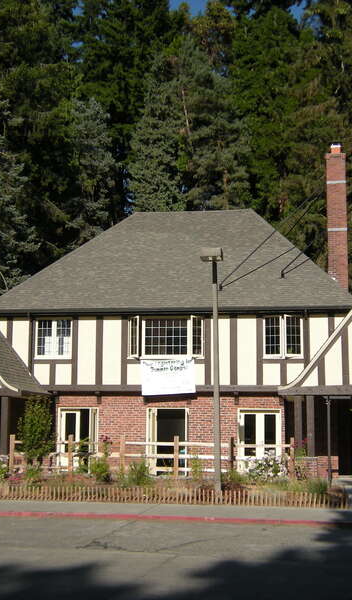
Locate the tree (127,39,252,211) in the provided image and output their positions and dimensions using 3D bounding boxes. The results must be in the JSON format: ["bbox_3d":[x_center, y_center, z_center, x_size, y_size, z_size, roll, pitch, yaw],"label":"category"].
[{"bbox_3d":[0.516,-3.136,43.445,6.800,21.219,6.800,-1,-9,9],"label":"tree"}]

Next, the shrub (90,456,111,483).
[{"bbox_3d":[-2.069,4.643,24.060,0.562,0.700,0.534,-1,-9,9],"label":"shrub"}]

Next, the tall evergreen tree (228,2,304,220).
[{"bbox_3d":[5.004,-4.219,46.985,6.000,24.498,6.000,-1,-9,9],"label":"tall evergreen tree"}]

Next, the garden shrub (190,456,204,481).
[{"bbox_3d":[0.598,4.691,24.453,0.393,0.657,0.374,-1,-9,9],"label":"garden shrub"}]

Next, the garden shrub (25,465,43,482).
[{"bbox_3d":[-3.950,4.808,24.339,0.518,0.490,0.492,-1,-9,9],"label":"garden shrub"}]

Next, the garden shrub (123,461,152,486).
[{"bbox_3d":[-1.008,4.537,22.968,0.800,0.668,0.760,-1,-9,9],"label":"garden shrub"}]

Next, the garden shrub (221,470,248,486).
[{"bbox_3d":[1.527,4.583,22.551,0.669,0.403,0.636,-1,-9,9],"label":"garden shrub"}]

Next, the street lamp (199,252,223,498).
[{"bbox_3d":[0.841,1.640,20.726,0.560,5.904,0.520,-1,-9,9],"label":"street lamp"}]

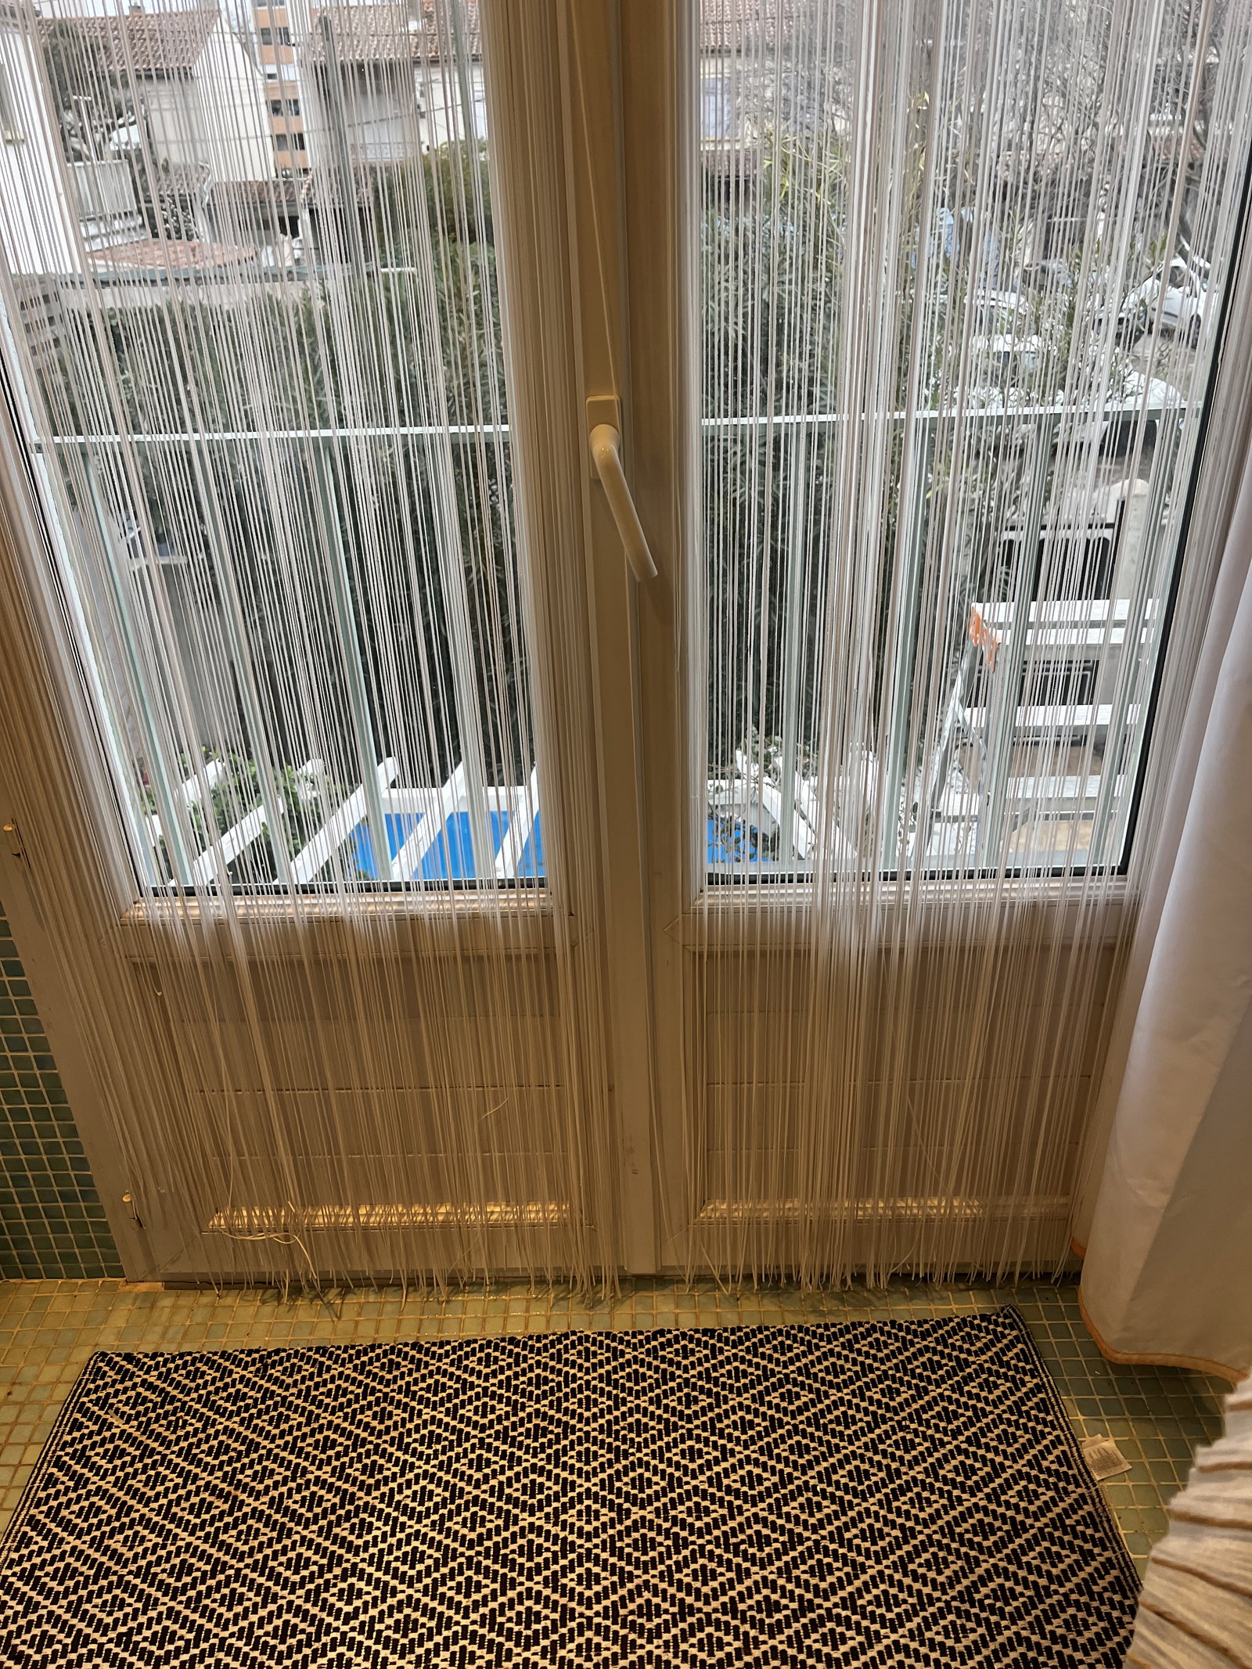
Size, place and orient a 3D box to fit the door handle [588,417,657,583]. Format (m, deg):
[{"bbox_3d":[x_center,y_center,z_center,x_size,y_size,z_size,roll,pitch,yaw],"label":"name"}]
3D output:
[{"bbox_3d":[-0.001,-0.288,1.094,0.052,0.135,0.058,-2,29,1],"label":"door handle"}]

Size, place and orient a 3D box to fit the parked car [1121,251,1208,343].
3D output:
[{"bbox_3d":[11.514,-10.524,24.648,1.700,1.450,4.100,-3,29,-1],"label":"parked car"}]

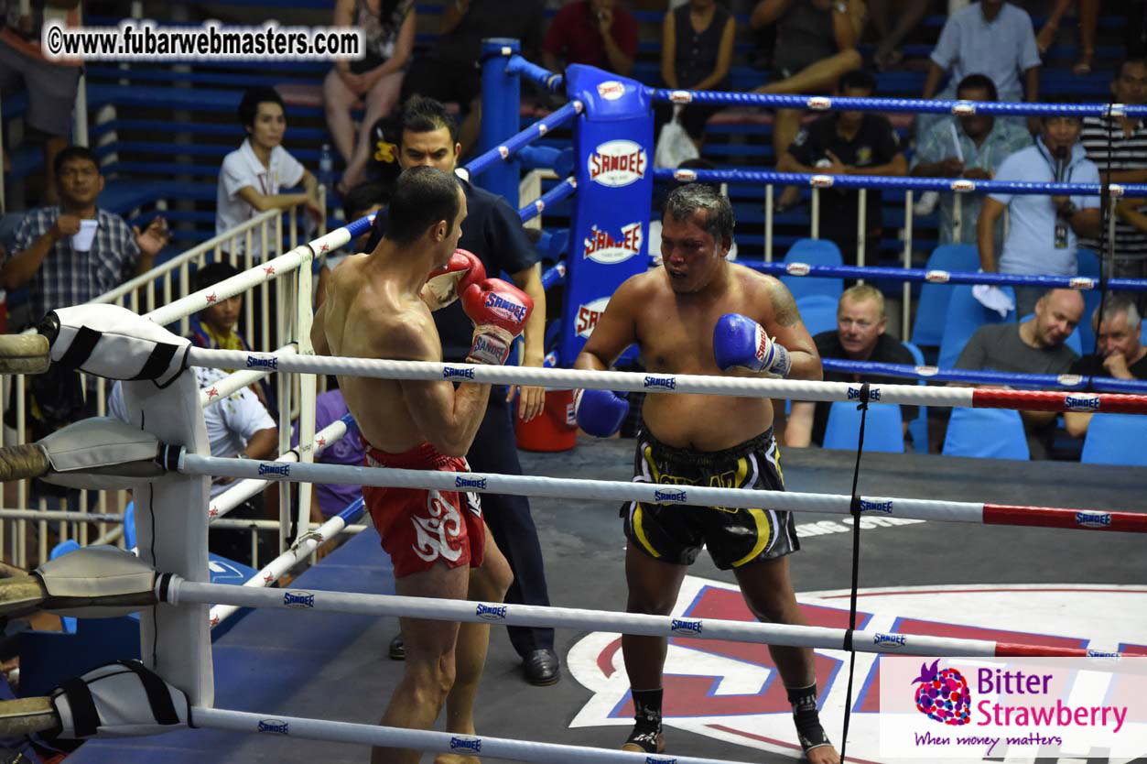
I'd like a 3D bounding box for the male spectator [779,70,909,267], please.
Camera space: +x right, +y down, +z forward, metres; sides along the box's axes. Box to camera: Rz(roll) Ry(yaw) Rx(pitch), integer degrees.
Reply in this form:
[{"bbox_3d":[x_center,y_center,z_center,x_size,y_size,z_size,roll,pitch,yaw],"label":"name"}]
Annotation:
[{"bbox_3d":[1.229,-0.660,21.334,0.550,1.580,0.500,1,11,5],"label":"male spectator"}]

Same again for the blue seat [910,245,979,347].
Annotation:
[{"bbox_3d":[1.655,-0.184,20.849,0.420,0.820,0.500,3,12,14],"label":"blue seat"}]

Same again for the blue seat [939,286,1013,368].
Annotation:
[{"bbox_3d":[1.695,0.017,19.837,0.420,0.820,0.500,3,12,14],"label":"blue seat"}]

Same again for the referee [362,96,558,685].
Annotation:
[{"bbox_3d":[-0.316,0.016,13.617,0.600,1.720,0.420,0,11,-3],"label":"referee"}]

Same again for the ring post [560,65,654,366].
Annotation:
[{"bbox_3d":[0.120,-0.579,16.366,0.310,1.120,0.200,-6,13,-30],"label":"ring post"}]

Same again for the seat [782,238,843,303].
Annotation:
[{"bbox_3d":[1.036,-0.207,20.946,0.420,0.820,0.500,3,12,14],"label":"seat"}]

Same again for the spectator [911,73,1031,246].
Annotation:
[{"bbox_3d":[1.806,-0.630,21.206,0.560,1.580,0.500,1,11,5],"label":"spectator"}]

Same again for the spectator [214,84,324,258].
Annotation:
[{"bbox_3d":[-1.349,-0.504,20.376,0.520,1.600,0.480,-10,15,-41],"label":"spectator"}]

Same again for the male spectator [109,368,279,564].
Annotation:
[{"bbox_3d":[-1.401,0.383,16.847,0.580,1.220,0.720,-6,13,-29],"label":"male spectator"}]

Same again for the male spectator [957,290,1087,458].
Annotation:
[{"bbox_3d":[1.725,0.226,17.781,0.580,1.220,0.750,1,11,5],"label":"male spectator"}]

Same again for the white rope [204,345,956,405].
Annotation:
[{"bbox_3d":[-0.002,-0.011,11.273,1.977,0.050,0.050,3,12,14],"label":"white rope"}]

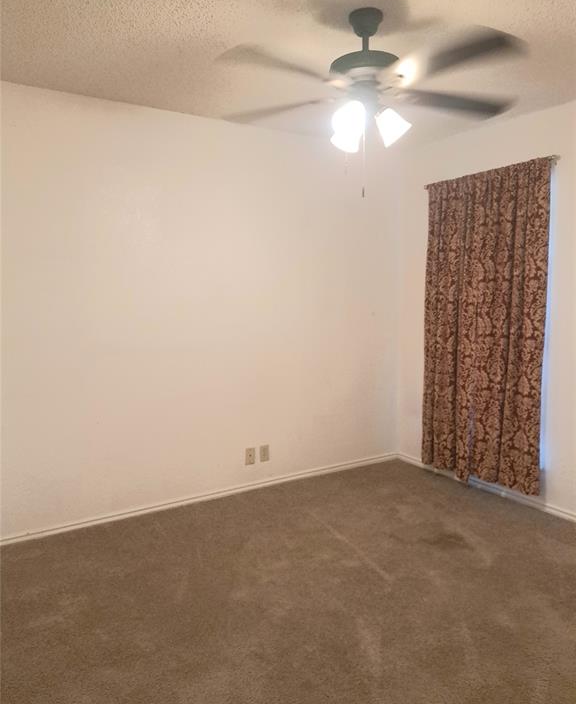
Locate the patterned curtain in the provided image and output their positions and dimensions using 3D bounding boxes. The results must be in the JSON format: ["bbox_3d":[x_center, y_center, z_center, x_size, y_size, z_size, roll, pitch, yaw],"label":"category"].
[{"bbox_3d":[1.273,-0.135,3.557,0.090,2.055,0.965,-4,7,-31],"label":"patterned curtain"}]

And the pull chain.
[{"bbox_3d":[0.303,-0.752,2.126,0.011,0.271,0.011,1,6,8],"label":"pull chain"}]

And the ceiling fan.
[{"bbox_3d":[0.308,-1.075,2.111,1.290,0.490,1.290,1,6,8],"label":"ceiling fan"}]

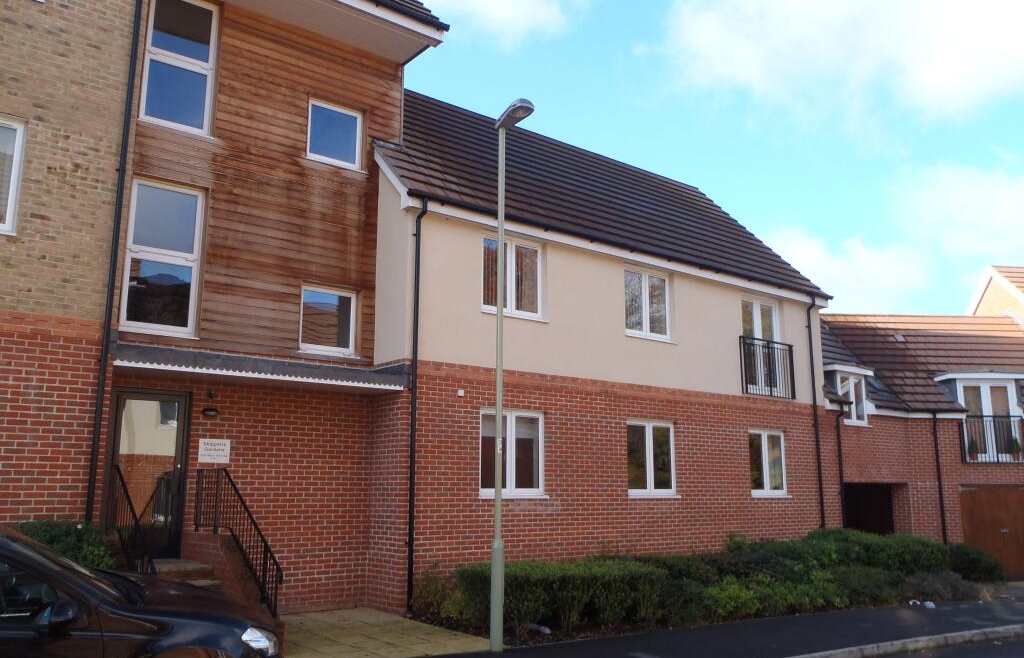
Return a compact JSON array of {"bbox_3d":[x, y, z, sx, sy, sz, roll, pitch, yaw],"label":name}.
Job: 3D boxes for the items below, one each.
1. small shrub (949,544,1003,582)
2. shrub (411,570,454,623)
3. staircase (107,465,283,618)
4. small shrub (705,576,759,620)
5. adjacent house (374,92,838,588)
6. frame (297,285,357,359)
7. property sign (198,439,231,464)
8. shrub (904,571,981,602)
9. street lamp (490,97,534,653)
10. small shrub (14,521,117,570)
[{"bbox_3d":[10.629,5.351,19.079,1.300,0.783,1.150,9,-14,-37],"label":"small shrub"},{"bbox_3d":[-1.034,3.473,10.842,0.580,0.603,0.550,9,-14,-37],"label":"shrub"},{"bbox_3d":[-3.580,2.435,8.920,1.420,1.950,2.850,9,-14,-37],"label":"staircase"},{"bbox_3d":[3.139,3.838,11.904,0.760,0.536,0.700,9,-14,-37],"label":"small shrub"},{"bbox_3d":[0.653,0.320,17.734,10.950,9.700,7.400,9,-14,-37],"label":"adjacent house"},{"bbox_3d":[-2.671,-0.115,12.100,0.860,0.980,0.100,9,-14,-37],"label":"frame"},{"bbox_3d":[-3.851,1.591,10.755,0.430,0.300,0.020,9,-14,-37],"label":"property sign"},{"bbox_3d":[7.637,4.575,14.746,1.250,0.451,1.000,9,-14,-37],"label":"shrub"},{"bbox_3d":[0.013,0.370,9.049,0.260,6.070,0.740,9,-14,-37],"label":"street lamp"},{"bbox_3d":[-4.497,2.415,8.014,1.200,1.100,1.000,9,-14,-37],"label":"small shrub"}]

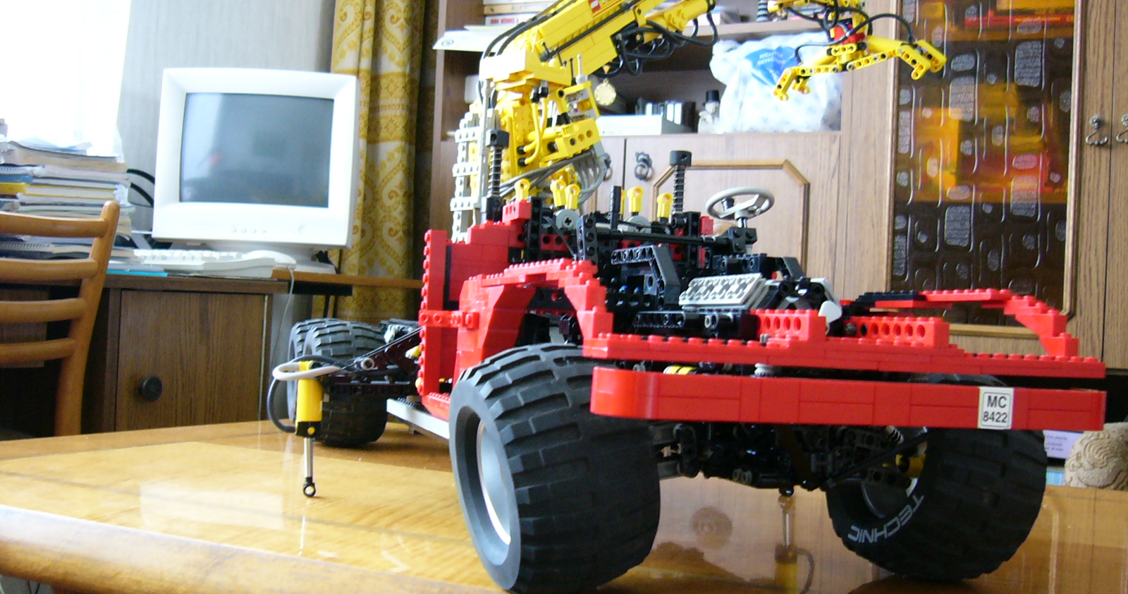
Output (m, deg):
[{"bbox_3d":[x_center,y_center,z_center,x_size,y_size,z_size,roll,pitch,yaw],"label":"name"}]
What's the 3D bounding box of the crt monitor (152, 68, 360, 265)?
[{"bbox_3d":[-0.576,-0.234,2.342,0.370,0.386,0.385,3,-1,2],"label":"crt monitor"}]

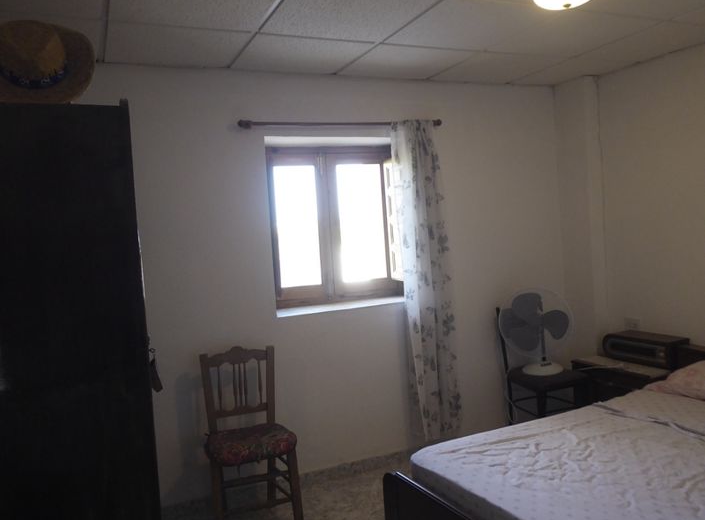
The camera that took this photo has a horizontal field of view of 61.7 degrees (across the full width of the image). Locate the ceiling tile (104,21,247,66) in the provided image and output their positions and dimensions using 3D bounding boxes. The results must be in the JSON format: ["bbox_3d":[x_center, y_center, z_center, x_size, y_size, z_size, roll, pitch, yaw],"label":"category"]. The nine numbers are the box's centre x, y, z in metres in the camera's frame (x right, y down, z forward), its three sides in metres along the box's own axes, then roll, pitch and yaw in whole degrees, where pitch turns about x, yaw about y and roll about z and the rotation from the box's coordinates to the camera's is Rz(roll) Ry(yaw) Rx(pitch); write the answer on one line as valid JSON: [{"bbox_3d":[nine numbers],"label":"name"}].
[{"bbox_3d":[-0.802,-0.970,2.687,0.590,0.020,0.560,-5,3,-24],"label":"ceiling tile"}]

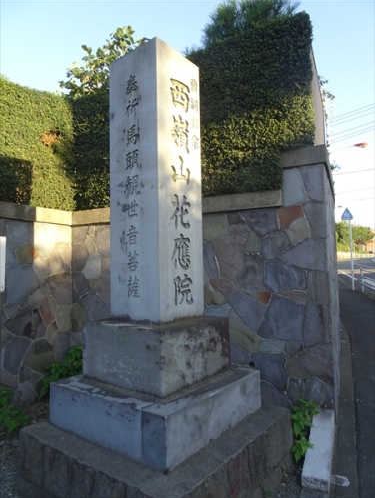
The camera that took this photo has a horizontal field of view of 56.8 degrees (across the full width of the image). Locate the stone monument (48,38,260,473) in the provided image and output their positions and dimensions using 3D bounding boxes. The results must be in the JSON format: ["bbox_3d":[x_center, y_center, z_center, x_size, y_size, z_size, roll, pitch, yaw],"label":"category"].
[{"bbox_3d":[-0.209,-0.106,2.424,0.997,2.457,0.997,-5,-6,38],"label":"stone monument"}]

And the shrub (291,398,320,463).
[{"bbox_3d":[0.885,1.361,2.600,0.220,0.360,0.270,-3,-5,24],"label":"shrub"}]

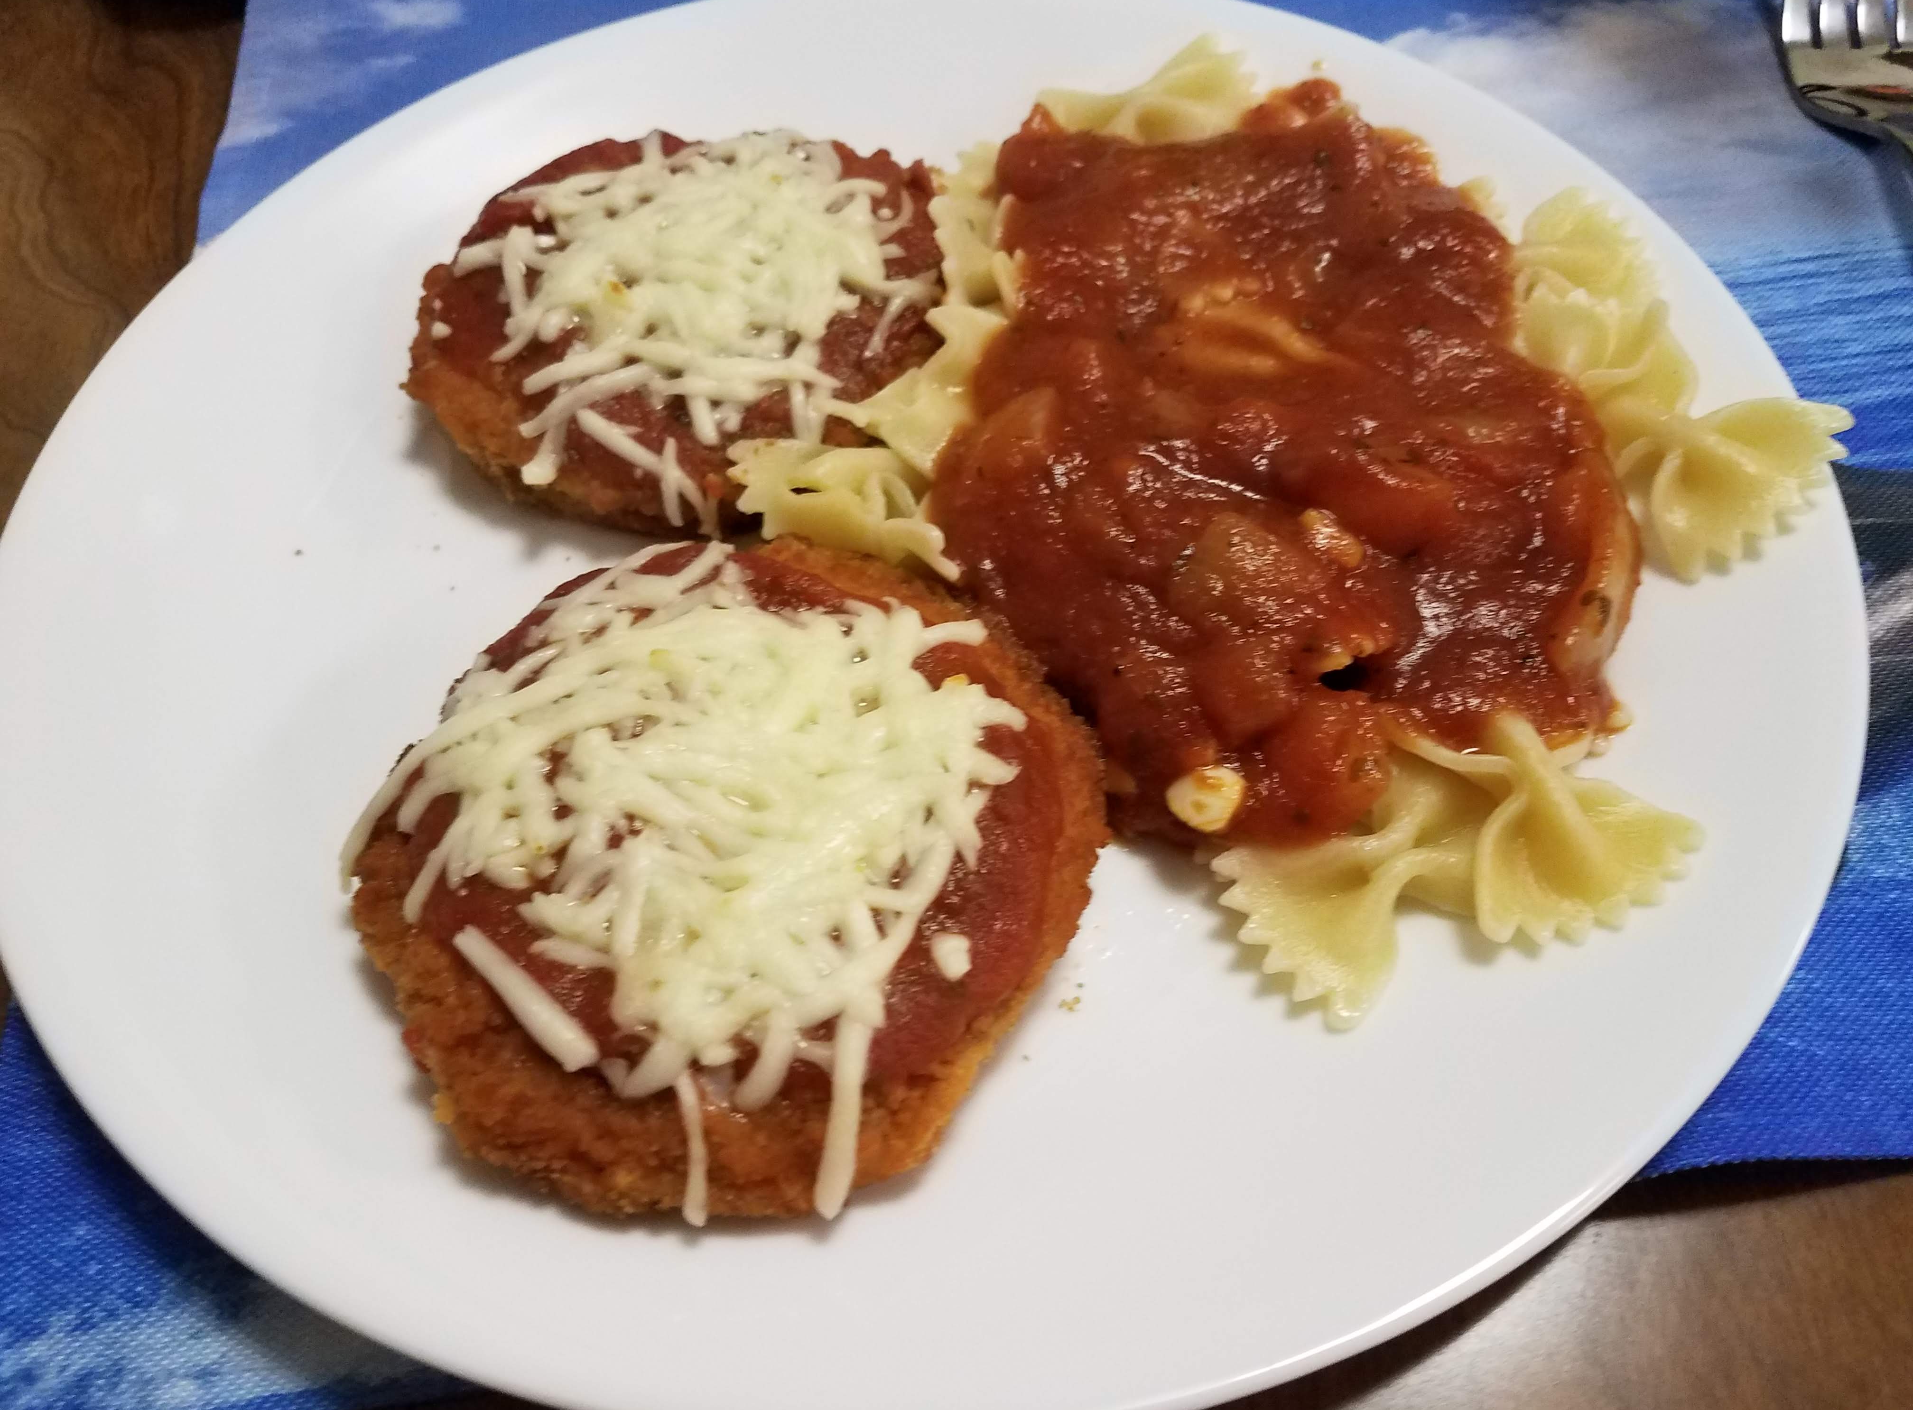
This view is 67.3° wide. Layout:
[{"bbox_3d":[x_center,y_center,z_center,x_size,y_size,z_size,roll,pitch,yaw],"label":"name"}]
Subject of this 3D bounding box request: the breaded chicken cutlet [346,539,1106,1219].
[{"bbox_3d":[-0.029,0.015,0.184,0.097,0.019,0.097,-5,56,0],"label":"breaded chicken cutlet"}]

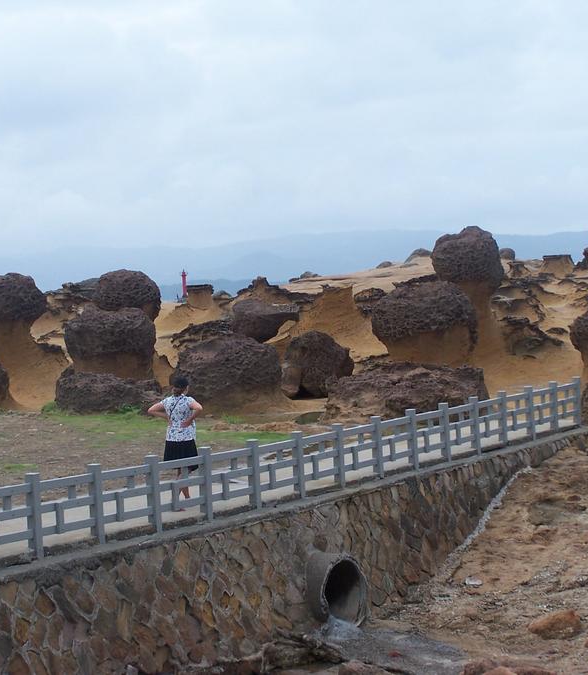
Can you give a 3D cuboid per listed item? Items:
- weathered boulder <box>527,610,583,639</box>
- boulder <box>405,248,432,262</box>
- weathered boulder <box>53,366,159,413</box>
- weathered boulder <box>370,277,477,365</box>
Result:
[{"bbox_3d":[3.139,3.459,23.500,0.661,0.297,0.496,-3,1,7],"label":"weathered boulder"},{"bbox_3d":[5.427,-3.574,85.000,1.257,0.610,1.069,-3,1,4],"label":"boulder"},{"bbox_3d":[-4.281,1.223,45.000,2.440,1.070,1.800,-3,1,0],"label":"weathered boulder"},{"bbox_3d":[2.789,-0.366,42.000,2.237,1.857,1.969,-3,1,4],"label":"weathered boulder"}]

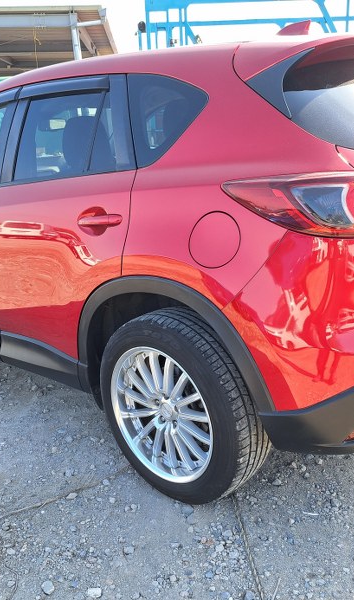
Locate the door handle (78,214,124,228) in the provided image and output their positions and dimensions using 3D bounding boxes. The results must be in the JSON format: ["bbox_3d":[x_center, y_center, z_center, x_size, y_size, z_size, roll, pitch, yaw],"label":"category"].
[{"bbox_3d":[-0.273,-0.282,1.982,0.235,0.045,0.045,11,21,41],"label":"door handle"}]

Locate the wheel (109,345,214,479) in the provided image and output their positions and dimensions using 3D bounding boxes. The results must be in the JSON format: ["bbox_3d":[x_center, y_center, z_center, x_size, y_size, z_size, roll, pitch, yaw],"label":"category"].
[{"bbox_3d":[0.001,0.396,2.080,0.518,0.518,0.200,11,21,41],"label":"wheel"}]

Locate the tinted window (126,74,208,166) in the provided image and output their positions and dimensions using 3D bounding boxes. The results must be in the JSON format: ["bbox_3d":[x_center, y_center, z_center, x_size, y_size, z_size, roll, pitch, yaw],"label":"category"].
[{"bbox_3d":[-0.049,-0.623,1.912,0.381,0.352,0.050,8,-2,37],"label":"tinted window"}]

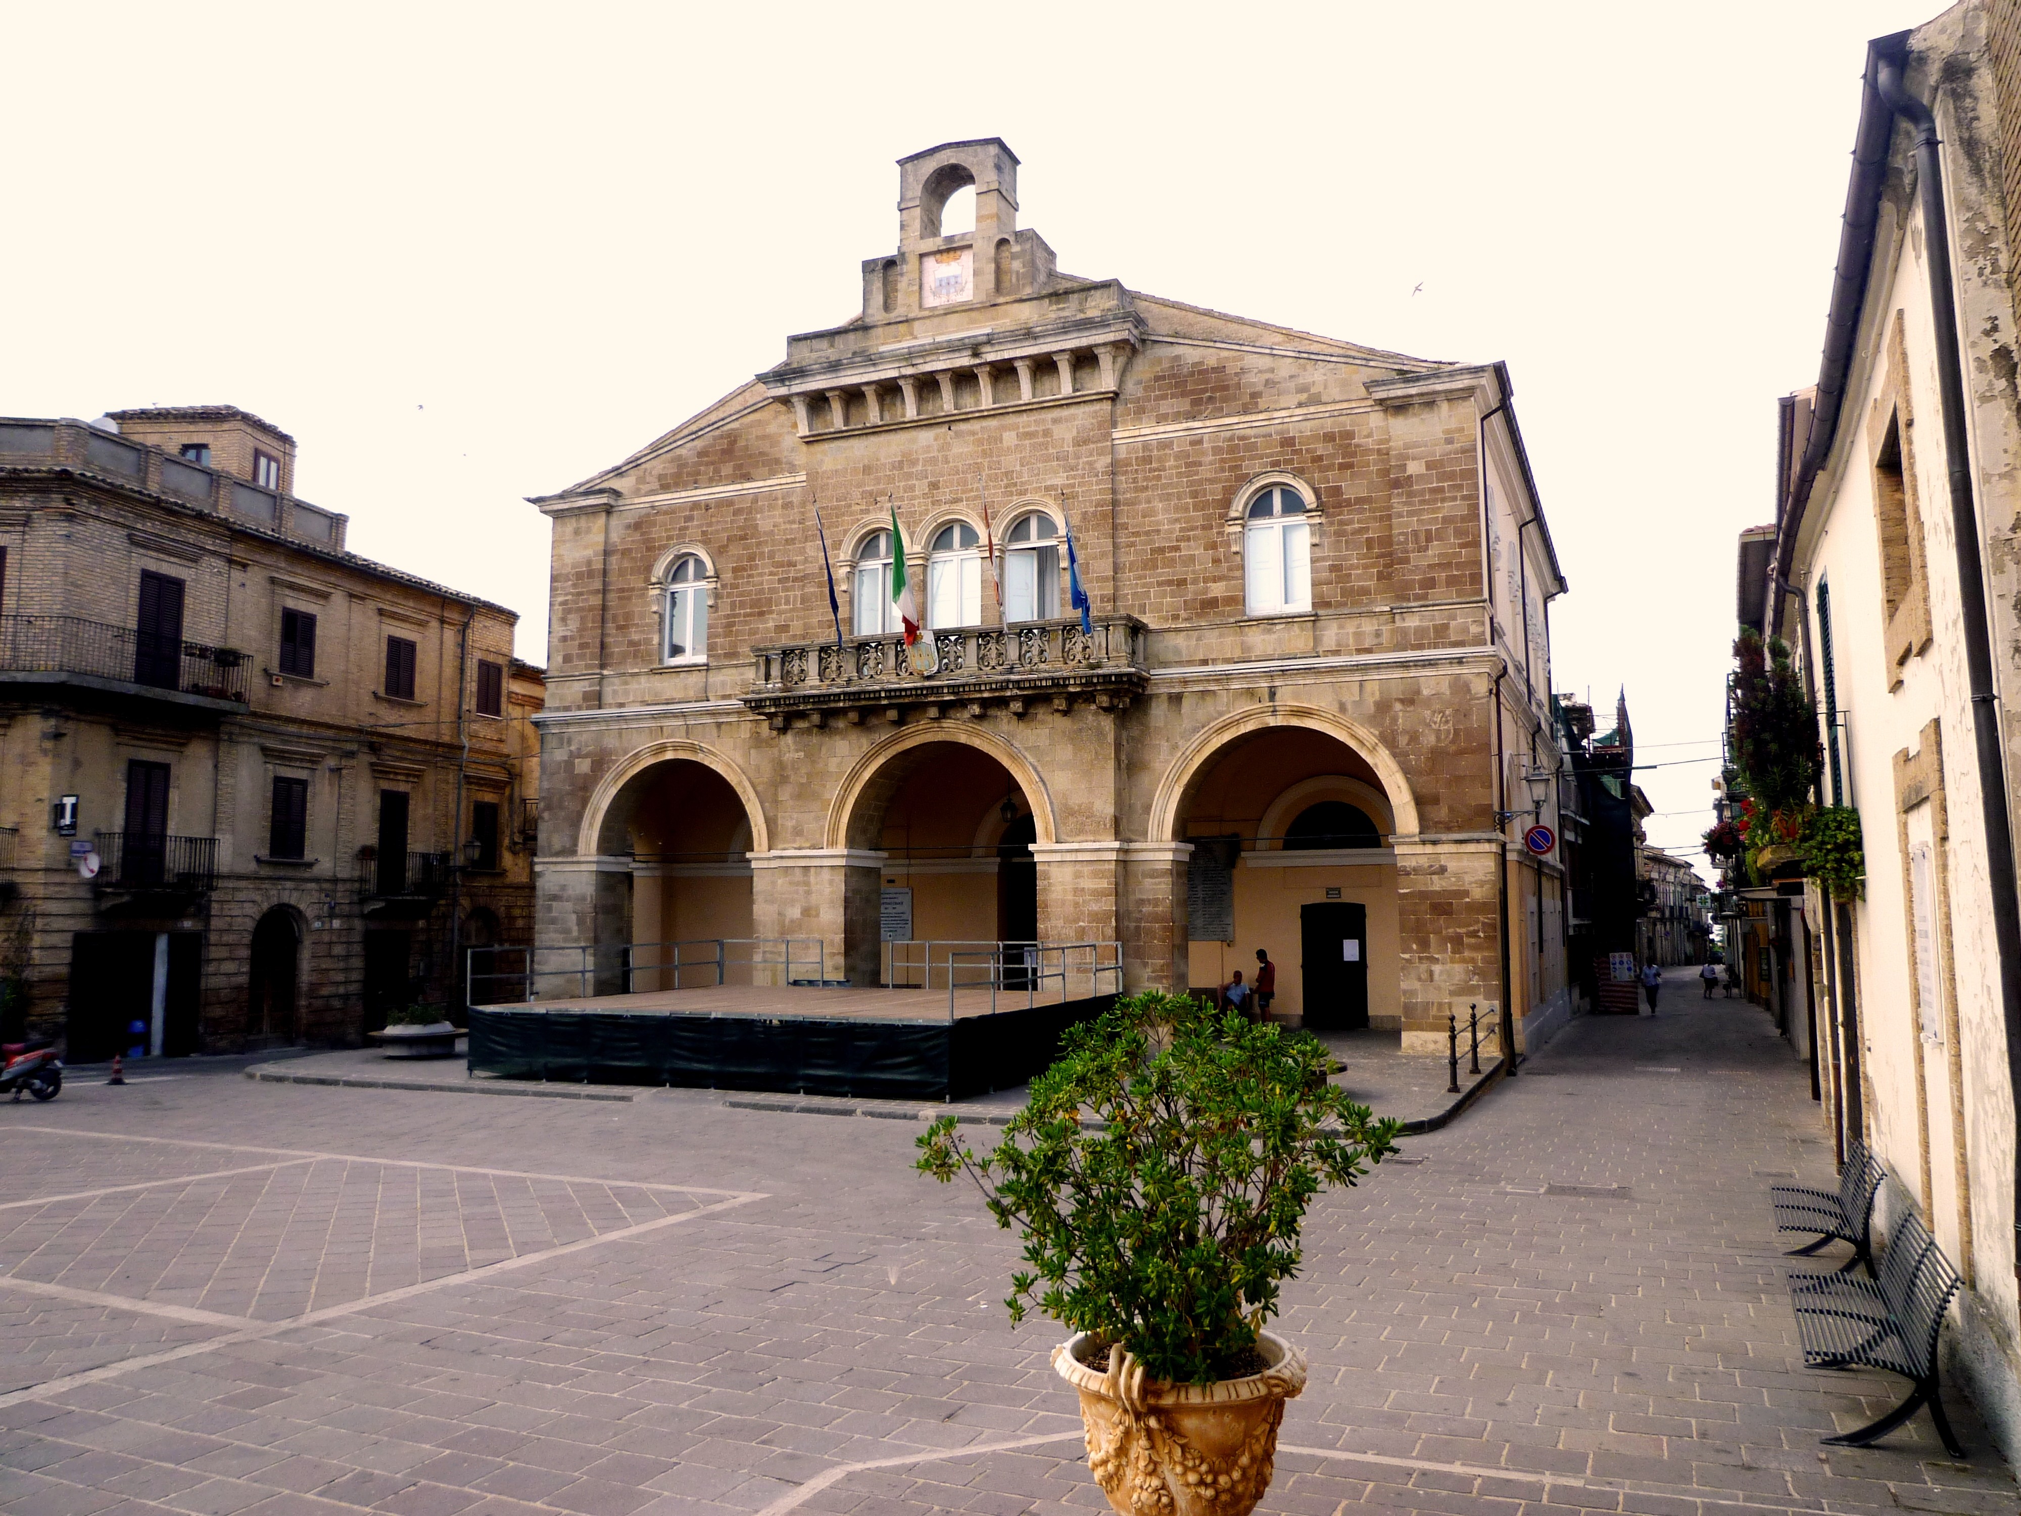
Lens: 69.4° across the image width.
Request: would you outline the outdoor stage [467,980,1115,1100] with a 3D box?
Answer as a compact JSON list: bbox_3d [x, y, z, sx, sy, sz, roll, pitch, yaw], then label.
[{"bbox_3d":[-3.684,5.168,27.433,9.469,1.225,7.728,-3,-7,23],"label":"outdoor stage"}]

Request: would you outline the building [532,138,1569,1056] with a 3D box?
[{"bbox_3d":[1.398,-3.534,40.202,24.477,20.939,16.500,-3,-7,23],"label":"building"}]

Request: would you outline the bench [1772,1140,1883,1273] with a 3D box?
[{"bbox_3d":[5.854,3.268,10.448,0.669,0.845,1.804,-3,-7,25],"label":"bench"}]

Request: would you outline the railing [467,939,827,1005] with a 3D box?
[{"bbox_3d":[-6.843,4.217,28.910,2.641,1.000,7.728,-3,-7,23],"label":"railing"}]

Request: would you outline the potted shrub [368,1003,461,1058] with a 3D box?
[{"bbox_3d":[-11.652,5.358,28.849,1.963,0.937,1.963,2,-6,-22],"label":"potted shrub"}]

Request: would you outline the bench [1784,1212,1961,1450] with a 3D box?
[{"bbox_3d":[4.564,2.987,7.736,0.689,0.845,1.843,-3,-7,25],"label":"bench"}]

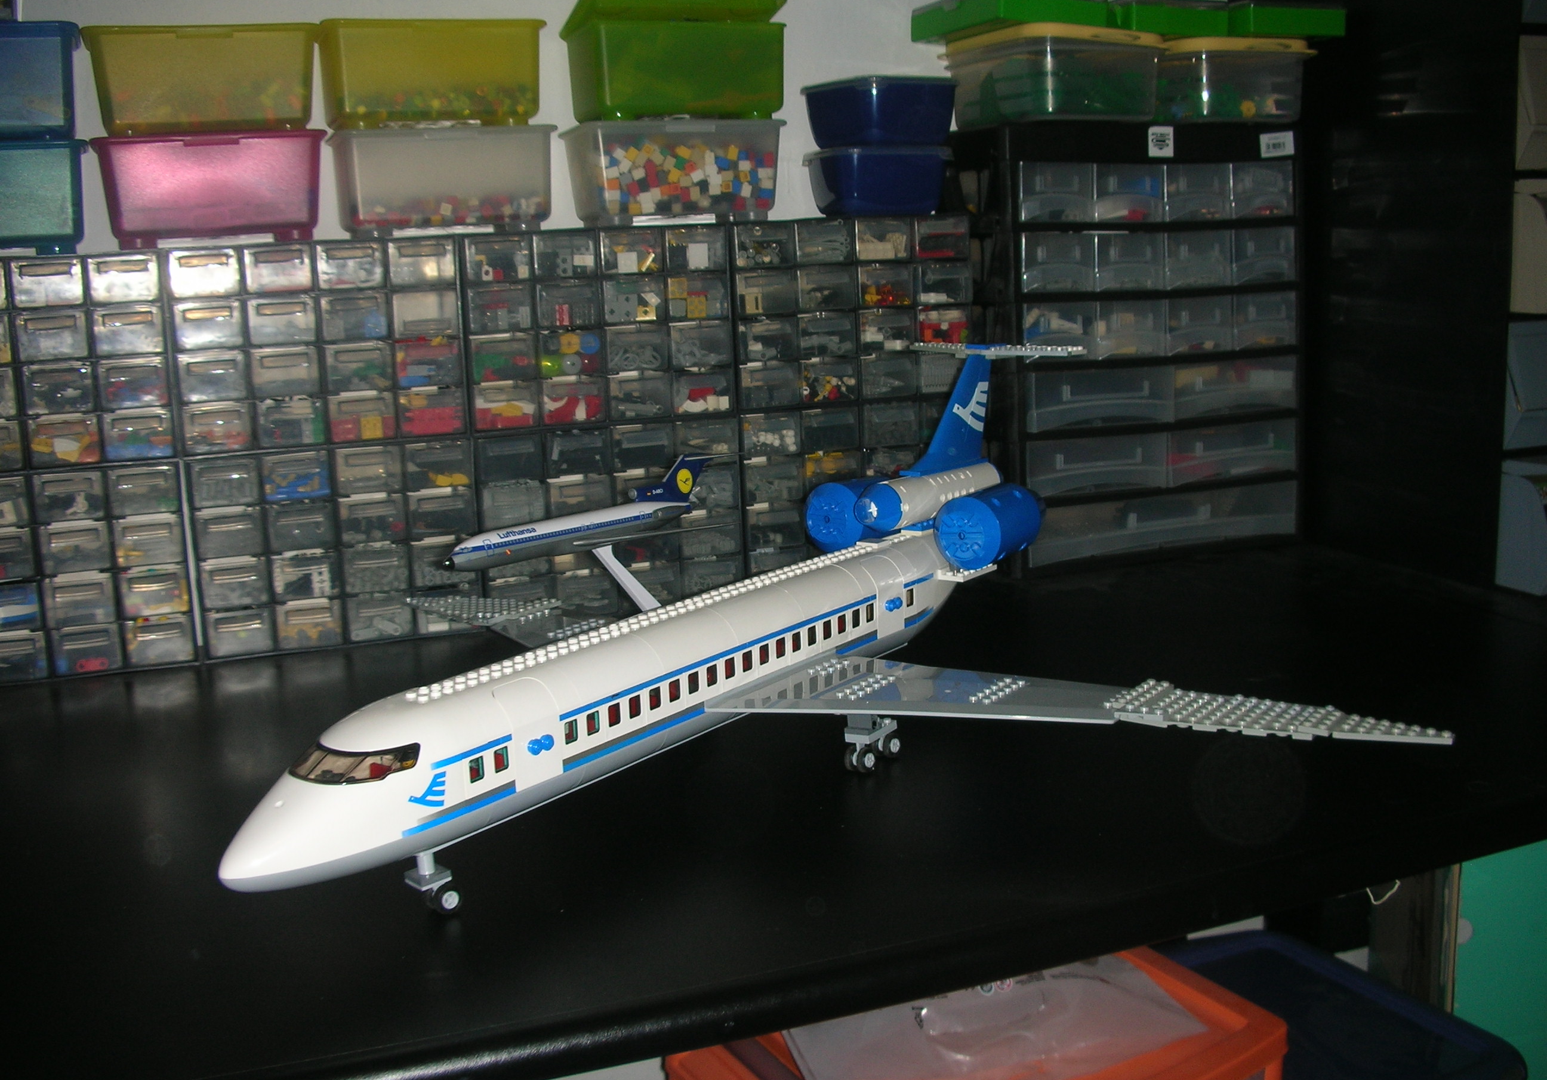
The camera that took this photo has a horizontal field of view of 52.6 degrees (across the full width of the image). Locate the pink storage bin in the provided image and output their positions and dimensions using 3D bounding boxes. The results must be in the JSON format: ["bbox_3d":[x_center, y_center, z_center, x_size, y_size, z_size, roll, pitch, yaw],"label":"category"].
[{"bbox_3d":[-0.440,-0.266,1.212,0.172,0.085,0.122,-6,12,-22],"label":"pink storage bin"}]

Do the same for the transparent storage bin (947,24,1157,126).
[{"bbox_3d":[0.255,-0.422,1.434,0.153,0.084,0.155,-6,12,-22],"label":"transparent storage bin"}]

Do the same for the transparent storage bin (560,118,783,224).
[{"bbox_3d":[-0.090,-0.314,1.353,0.172,0.085,0.122,-6,12,-22],"label":"transparent storage bin"}]

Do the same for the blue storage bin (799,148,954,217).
[{"bbox_3d":[0.092,-0.321,1.420,0.104,0.062,0.104,-6,12,-22],"label":"blue storage bin"}]

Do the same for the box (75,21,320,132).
[{"bbox_3d":[-0.442,-0.343,1.198,0.172,0.085,0.122,-6,12,-22],"label":"box"}]

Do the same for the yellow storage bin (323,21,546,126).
[{"bbox_3d":[-0.279,-0.368,1.262,0.172,0.085,0.122,-6,12,-22],"label":"yellow storage bin"}]

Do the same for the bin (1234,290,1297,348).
[{"bbox_3d":[0.437,-0.220,1.547,0.077,0.052,0.155,-6,12,-22],"label":"bin"}]

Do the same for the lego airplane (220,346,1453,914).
[{"bbox_3d":[-0.026,0.022,0.907,0.765,0.225,0.714,6,13,34],"label":"lego airplane"}]

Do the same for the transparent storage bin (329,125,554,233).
[{"bbox_3d":[-0.274,-0.290,1.278,0.172,0.085,0.122,-6,12,-22],"label":"transparent storage bin"}]

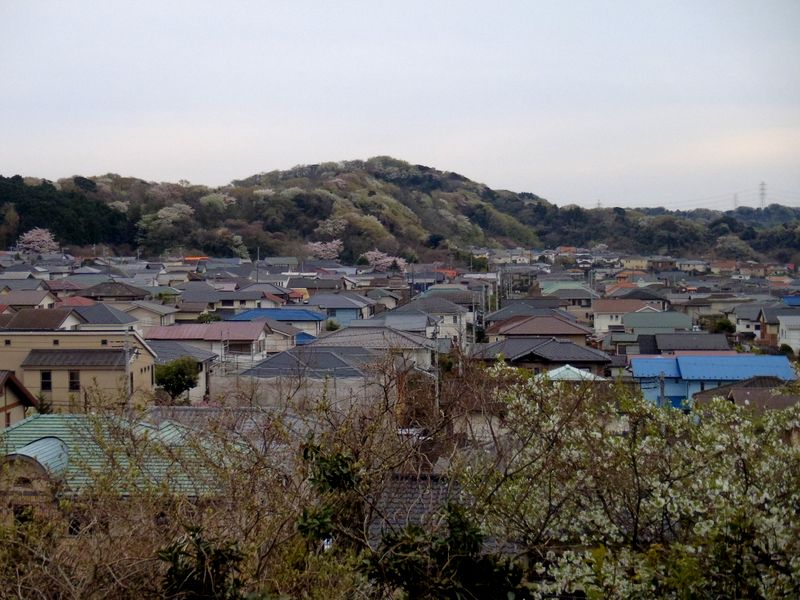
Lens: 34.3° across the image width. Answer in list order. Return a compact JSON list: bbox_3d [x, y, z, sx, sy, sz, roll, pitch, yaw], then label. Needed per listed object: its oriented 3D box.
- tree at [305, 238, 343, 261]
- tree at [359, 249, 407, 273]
[{"bbox_3d":[-23.053,-14.163,390.000,11.400,9.000,10.300,0,2,0],"label":"tree"},{"bbox_3d":[-4.868,-10.014,360.000,13.200,8.800,11.000,0,2,0],"label":"tree"}]

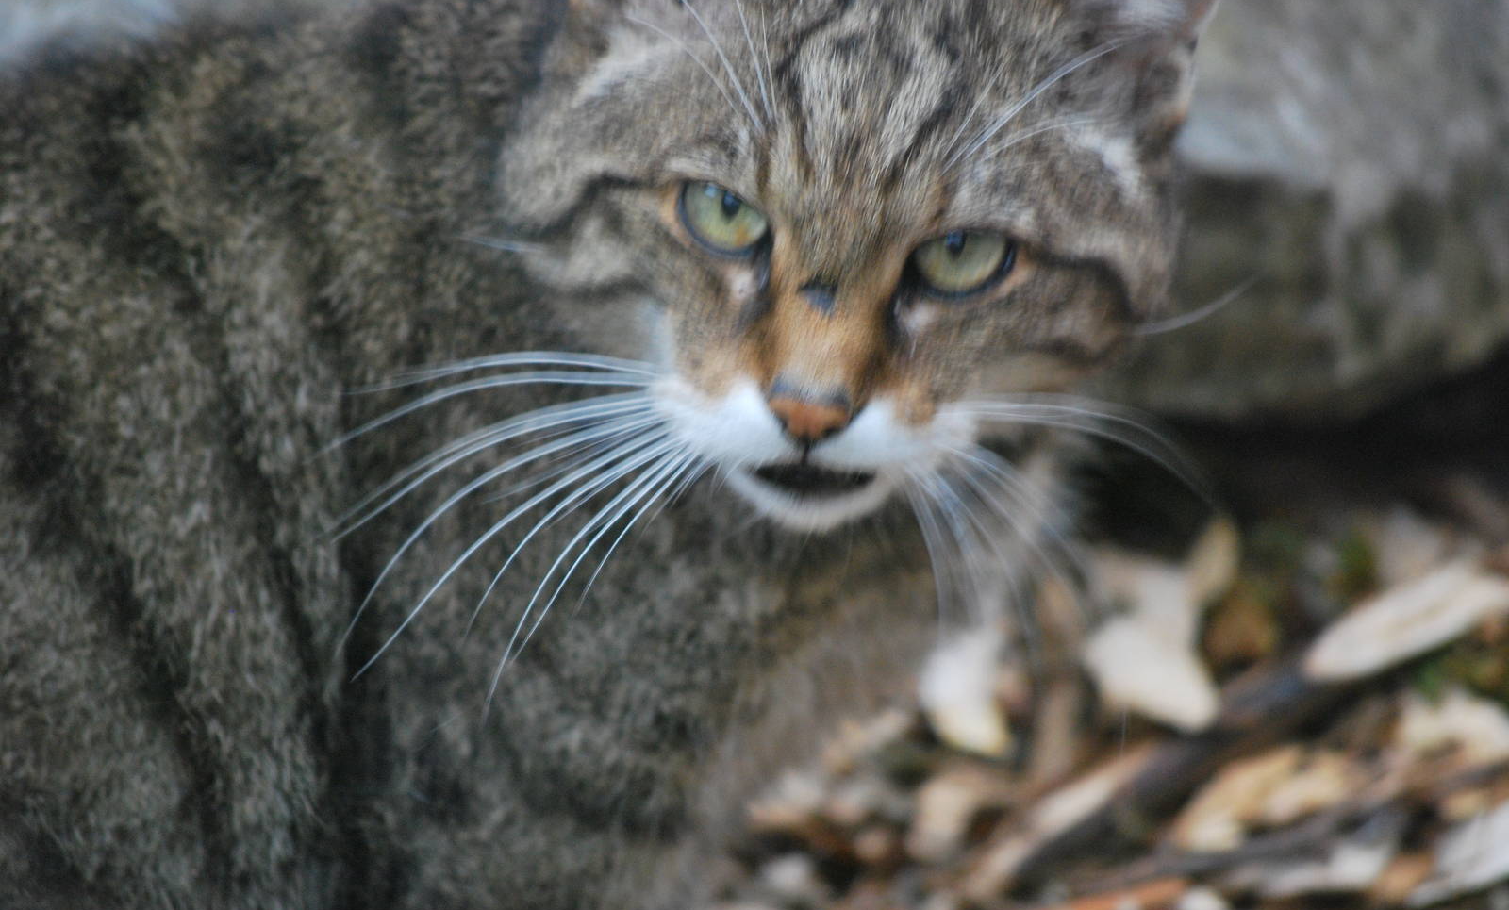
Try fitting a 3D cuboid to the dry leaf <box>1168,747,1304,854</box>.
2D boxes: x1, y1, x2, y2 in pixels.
[{"bbox_3d":[0.091,0.065,2.370,0.017,0.010,0.032,20,32,36],"label":"dry leaf"}]

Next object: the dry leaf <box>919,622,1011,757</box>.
[{"bbox_3d":[0.040,0.045,2.400,0.018,0.014,0.027,-5,25,-10],"label":"dry leaf"}]

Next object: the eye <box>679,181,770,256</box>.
[{"bbox_3d":[-0.005,-0.042,2.250,0.016,0.013,0.010,9,9,3],"label":"eye"}]

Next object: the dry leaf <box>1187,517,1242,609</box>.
[{"bbox_3d":[0.090,0.021,2.460,0.011,0.015,0.013,-6,26,-13],"label":"dry leaf"}]

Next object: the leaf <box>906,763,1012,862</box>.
[{"bbox_3d":[0.038,0.067,2.360,0.019,0.010,0.023,-5,25,-10],"label":"leaf"}]

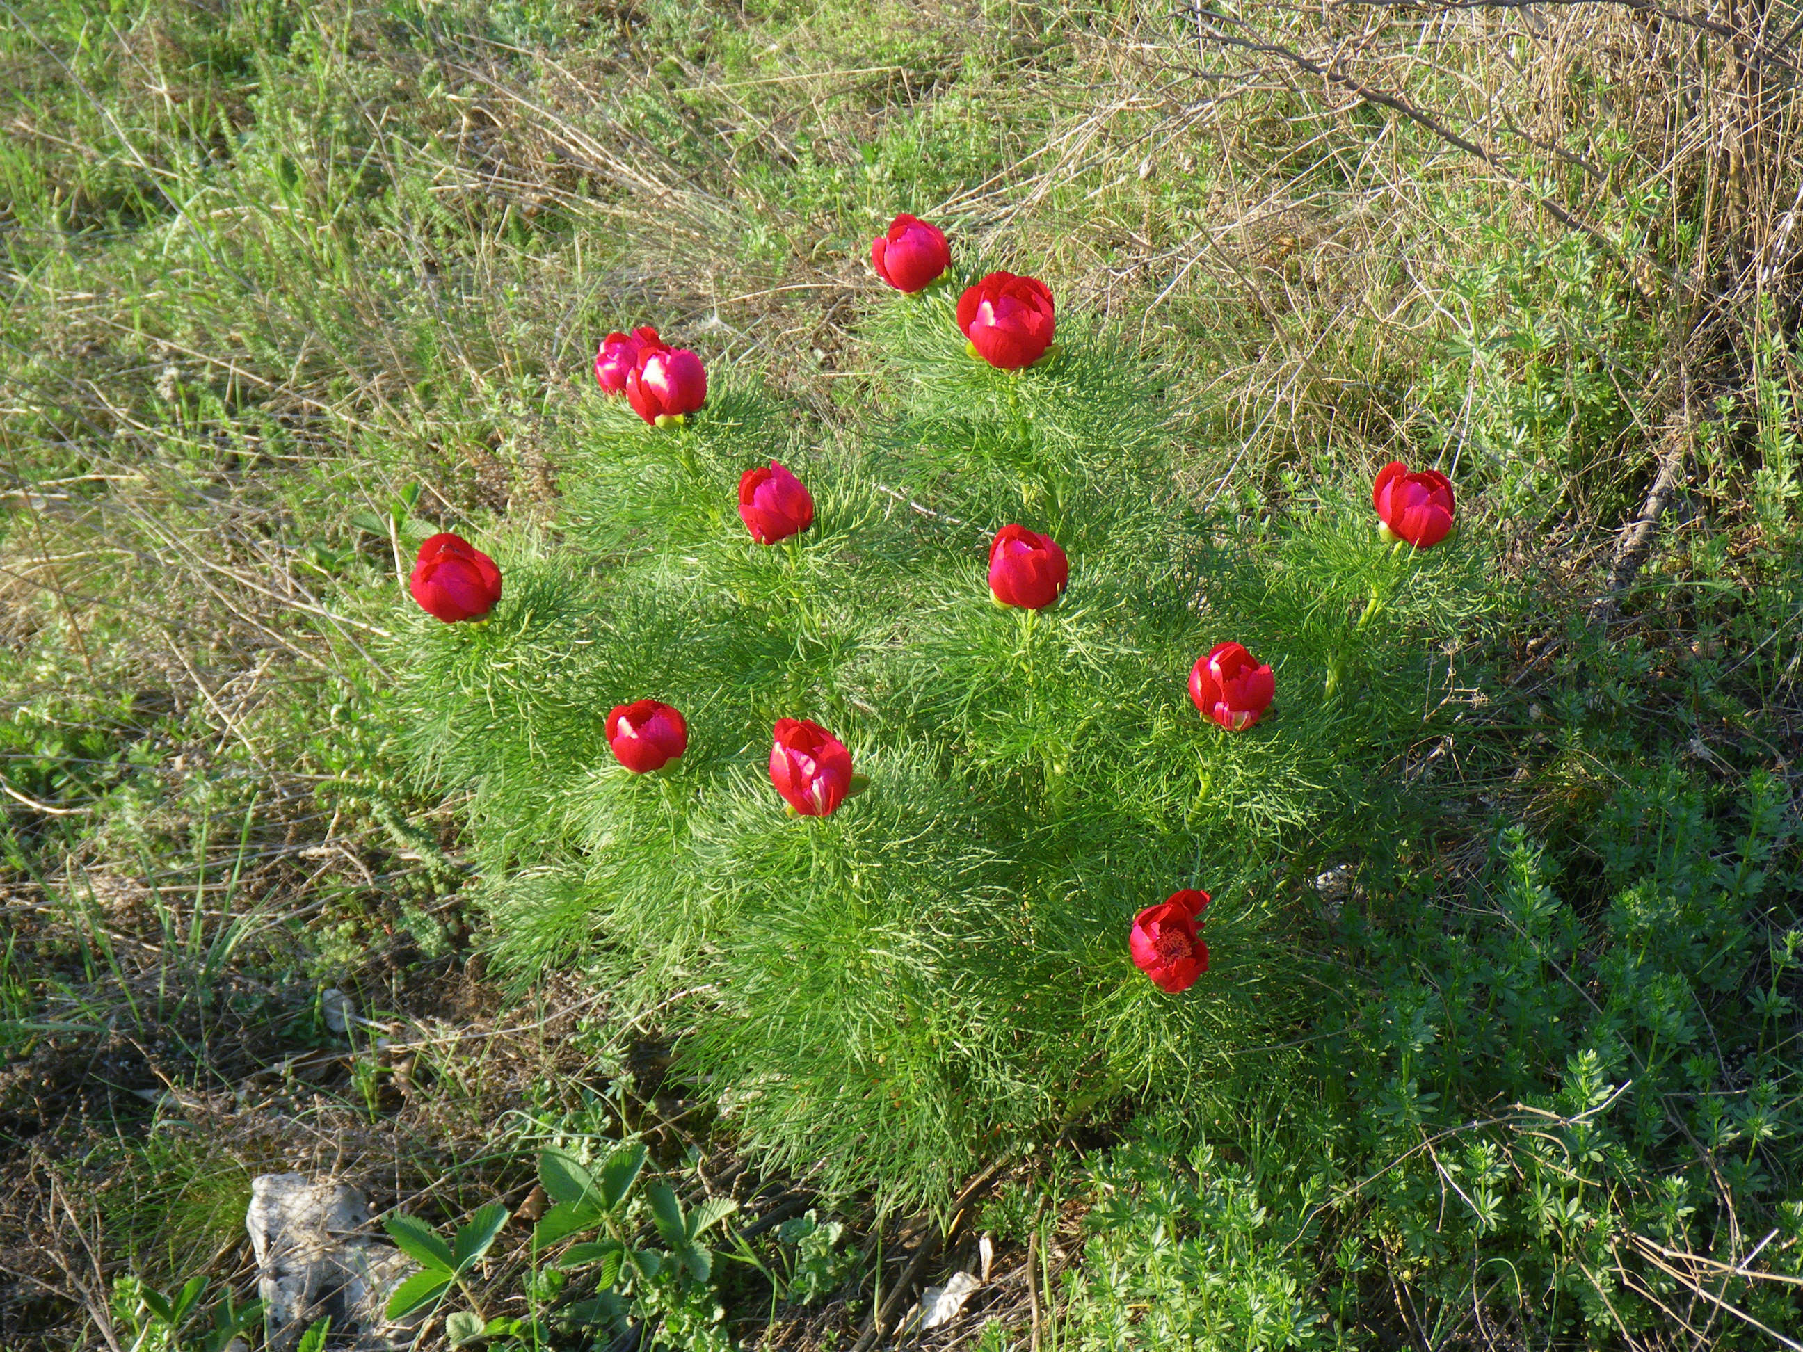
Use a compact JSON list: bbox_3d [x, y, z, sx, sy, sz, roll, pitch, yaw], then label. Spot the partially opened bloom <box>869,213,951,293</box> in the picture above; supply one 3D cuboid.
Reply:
[{"bbox_3d":[0.006,-0.280,2.141,0.053,0.053,0.053,0,37,0],"label":"partially opened bloom"}]

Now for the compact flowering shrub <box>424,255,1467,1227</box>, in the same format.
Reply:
[{"bbox_3d":[0.025,0.006,2.053,0.691,0.380,0.585,0,37,0],"label":"compact flowering shrub"}]

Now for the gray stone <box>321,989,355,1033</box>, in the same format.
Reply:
[{"bbox_3d":[-0.361,0.214,2.070,0.023,0.026,0.021,0,33,0],"label":"gray stone"}]

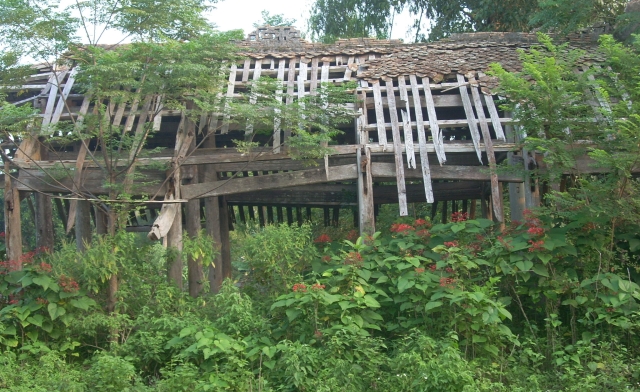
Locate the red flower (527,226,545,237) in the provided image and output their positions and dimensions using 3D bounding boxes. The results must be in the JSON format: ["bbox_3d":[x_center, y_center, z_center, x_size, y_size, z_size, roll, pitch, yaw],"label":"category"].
[{"bbox_3d":[2.353,0.388,10.900,0.197,0.109,0.145,-2,1,0],"label":"red flower"}]

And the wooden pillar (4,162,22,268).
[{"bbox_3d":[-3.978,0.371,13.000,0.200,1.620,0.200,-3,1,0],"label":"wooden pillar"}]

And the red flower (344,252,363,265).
[{"bbox_3d":[0.349,0.651,10.400,0.188,0.125,0.148,-2,1,0],"label":"red flower"}]

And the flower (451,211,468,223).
[{"bbox_3d":[1.593,0.234,11.400,0.205,0.137,0.163,-2,1,0],"label":"flower"}]

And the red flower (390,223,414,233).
[{"bbox_3d":[0.925,0.353,11.200,0.269,0.112,0.181,-2,1,0],"label":"red flower"}]

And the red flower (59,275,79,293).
[{"bbox_3d":[-2.721,0.947,10.800,0.216,0.195,0.195,-2,1,0],"label":"red flower"}]

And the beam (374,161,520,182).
[{"bbox_3d":[1.660,-0.308,13.100,2.000,0.185,0.130,2,0,0],"label":"beam"}]

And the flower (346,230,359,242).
[{"bbox_3d":[0.374,0.467,11.500,0.138,0.138,0.131,-2,1,0],"label":"flower"}]

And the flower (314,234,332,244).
[{"bbox_3d":[0.040,0.492,11.300,0.204,0.113,0.150,-2,1,0],"label":"flower"}]

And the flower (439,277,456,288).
[{"bbox_3d":[1.277,0.866,10.000,0.180,0.120,0.143,-2,1,0],"label":"flower"}]

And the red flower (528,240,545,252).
[{"bbox_3d":[2.320,0.541,10.700,0.172,0.129,0.142,-2,1,0],"label":"red flower"}]

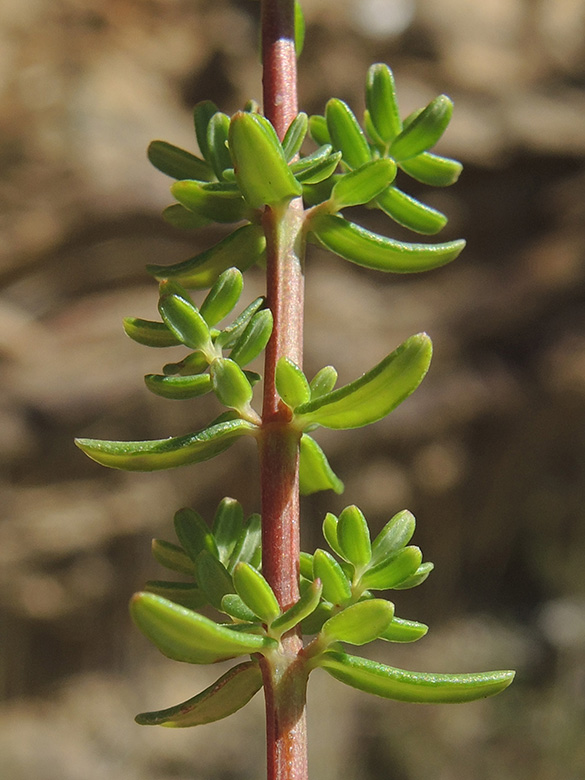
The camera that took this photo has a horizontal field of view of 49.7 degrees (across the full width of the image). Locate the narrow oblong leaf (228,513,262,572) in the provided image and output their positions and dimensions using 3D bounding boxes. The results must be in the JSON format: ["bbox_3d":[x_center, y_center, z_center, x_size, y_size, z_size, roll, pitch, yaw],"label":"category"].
[{"bbox_3d":[-0.024,0.076,0.315,0.011,0.030,0.006,26,-12,2],"label":"narrow oblong leaf"}]

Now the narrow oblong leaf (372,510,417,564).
[{"bbox_3d":[0.048,0.071,0.306,0.012,0.028,0.006,38,-13,15],"label":"narrow oblong leaf"}]

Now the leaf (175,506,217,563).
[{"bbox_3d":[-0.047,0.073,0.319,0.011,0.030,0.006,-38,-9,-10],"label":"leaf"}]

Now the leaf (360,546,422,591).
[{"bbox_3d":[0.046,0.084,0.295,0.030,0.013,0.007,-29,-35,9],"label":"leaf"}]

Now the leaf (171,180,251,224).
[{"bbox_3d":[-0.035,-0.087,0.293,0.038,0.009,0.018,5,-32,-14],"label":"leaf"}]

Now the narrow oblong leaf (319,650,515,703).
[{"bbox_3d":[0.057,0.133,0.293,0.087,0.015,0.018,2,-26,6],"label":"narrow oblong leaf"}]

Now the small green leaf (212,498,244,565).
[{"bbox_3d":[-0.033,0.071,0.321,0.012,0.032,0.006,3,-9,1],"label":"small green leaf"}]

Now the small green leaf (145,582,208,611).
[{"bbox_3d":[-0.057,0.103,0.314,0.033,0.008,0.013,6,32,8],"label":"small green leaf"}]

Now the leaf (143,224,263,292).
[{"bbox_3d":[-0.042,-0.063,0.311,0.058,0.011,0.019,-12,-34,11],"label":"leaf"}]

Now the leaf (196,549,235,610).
[{"bbox_3d":[-0.038,0.092,0.307,0.015,0.029,0.006,-22,6,-13],"label":"leaf"}]

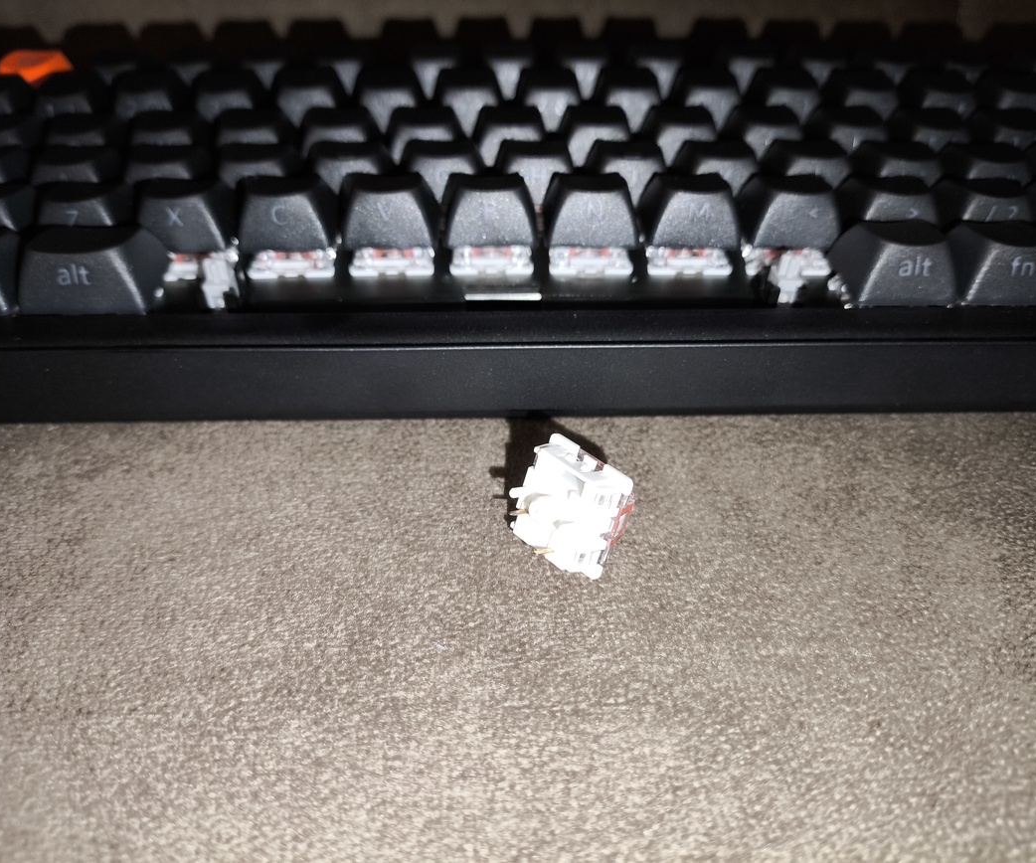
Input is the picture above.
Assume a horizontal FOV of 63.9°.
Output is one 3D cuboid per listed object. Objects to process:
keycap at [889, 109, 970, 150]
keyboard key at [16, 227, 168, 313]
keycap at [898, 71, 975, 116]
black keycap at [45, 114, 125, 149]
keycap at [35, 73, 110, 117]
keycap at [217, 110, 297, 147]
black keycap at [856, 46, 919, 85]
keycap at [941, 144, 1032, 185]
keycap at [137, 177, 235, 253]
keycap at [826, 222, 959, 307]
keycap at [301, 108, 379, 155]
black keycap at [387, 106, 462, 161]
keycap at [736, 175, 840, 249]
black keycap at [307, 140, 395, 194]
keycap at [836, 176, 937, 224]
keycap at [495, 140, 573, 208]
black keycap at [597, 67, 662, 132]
[{"bbox_3d":[0.093,-0.068,0.190,0.018,0.009,0.018,-1,40,-1],"label":"keycap"},{"bbox_3d":[-0.072,-0.029,0.141,0.023,0.009,0.018,-1,41,-1],"label":"keyboard key"},{"bbox_3d":[0.102,-0.081,0.201,0.018,0.011,0.018,-1,40,-1],"label":"keycap"},{"bbox_3d":[-0.096,-0.065,0.182,0.018,0.009,0.018,-1,40,-1],"label":"black keycap"},{"bbox_3d":[-0.106,-0.078,0.198,0.018,0.011,0.018,-1,41,-2],"label":"keycap"},{"bbox_3d":[-0.058,-0.067,0.186,0.018,0.009,0.018,-1,40,-1],"label":"keycap"},{"bbox_3d":[0.097,-0.096,0.222,0.018,0.011,0.018,-1,40,-1],"label":"black keycap"},{"bbox_3d":[0.098,-0.056,0.176,0.018,0.009,0.018,-1,40,-1],"label":"keycap"},{"bbox_3d":[-0.062,-0.042,0.155,0.018,0.009,0.018,-1,41,-2],"label":"keycap"},{"bbox_3d":[0.066,-0.031,0.144,0.018,0.009,0.018,-1,41,-2],"label":"keycap"},{"bbox_3d":[-0.039,-0.067,0.185,0.018,0.008,0.018,-1,41,-1],"label":"keycap"},{"bbox_3d":[-0.020,-0.067,0.185,0.018,0.008,0.018,-1,41,-1],"label":"black keycap"},{"bbox_3d":[0.051,-0.043,0.158,0.018,0.009,0.018,-1,41,-2],"label":"keycap"},{"bbox_3d":[-0.034,-0.055,0.172,0.018,0.009,0.018,-1,40,-1],"label":"black keycap"},{"bbox_3d":[0.070,-0.044,0.157,0.018,0.010,0.018,-1,40,-1],"label":"keycap"},{"bbox_3d":[0.004,-0.055,0.170,0.018,0.009,0.018,-1,40,-1],"label":"keycap"},{"bbox_3d":[0.026,-0.080,0.200,0.018,0.011,0.018,-1,41,-2],"label":"black keycap"}]

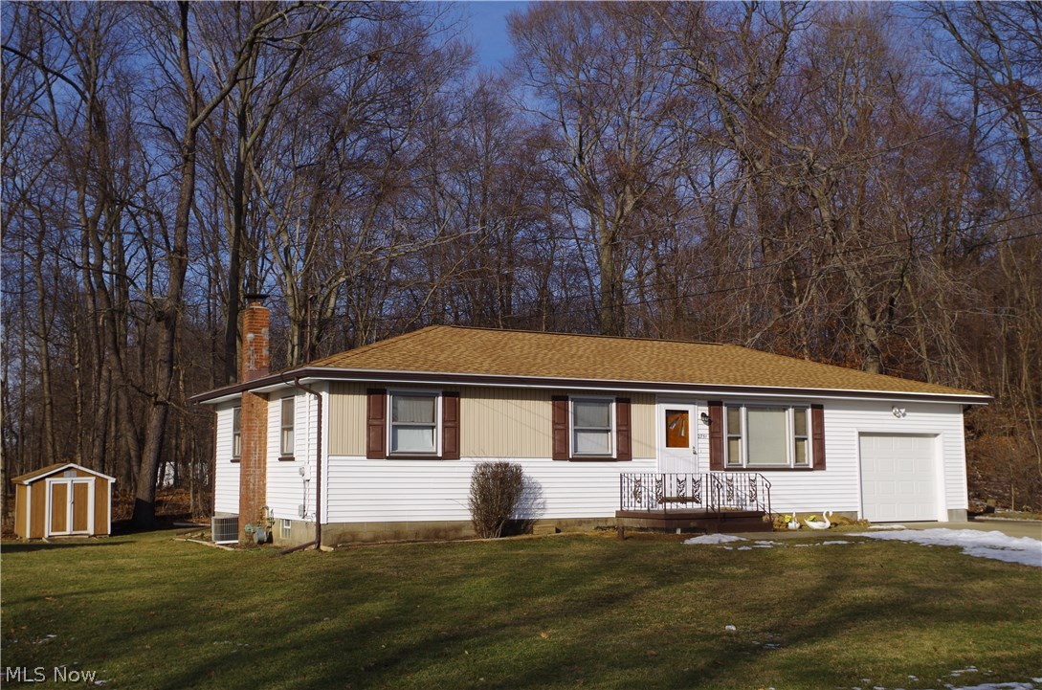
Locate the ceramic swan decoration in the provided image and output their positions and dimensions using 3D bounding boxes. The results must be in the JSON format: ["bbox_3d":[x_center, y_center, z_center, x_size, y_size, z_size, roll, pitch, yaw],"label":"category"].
[{"bbox_3d":[6.373,3.747,24.124,0.590,0.390,0.260,1,-7,-7],"label":"ceramic swan decoration"}]

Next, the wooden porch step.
[{"bbox_3d":[3.405,3.516,22.373,2.240,0.401,2.300,3,-8,-28],"label":"wooden porch step"}]

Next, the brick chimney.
[{"bbox_3d":[-5.624,1.568,23.797,0.470,5.190,0.420,3,-8,-28],"label":"brick chimney"}]

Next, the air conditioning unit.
[{"bbox_3d":[-6.278,3.981,24.211,0.620,0.565,0.580,3,-8,-28],"label":"air conditioning unit"}]

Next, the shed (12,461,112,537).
[{"bbox_3d":[-14.430,4.875,35.518,2.716,2.259,2.312,4,-8,-32],"label":"shed"}]

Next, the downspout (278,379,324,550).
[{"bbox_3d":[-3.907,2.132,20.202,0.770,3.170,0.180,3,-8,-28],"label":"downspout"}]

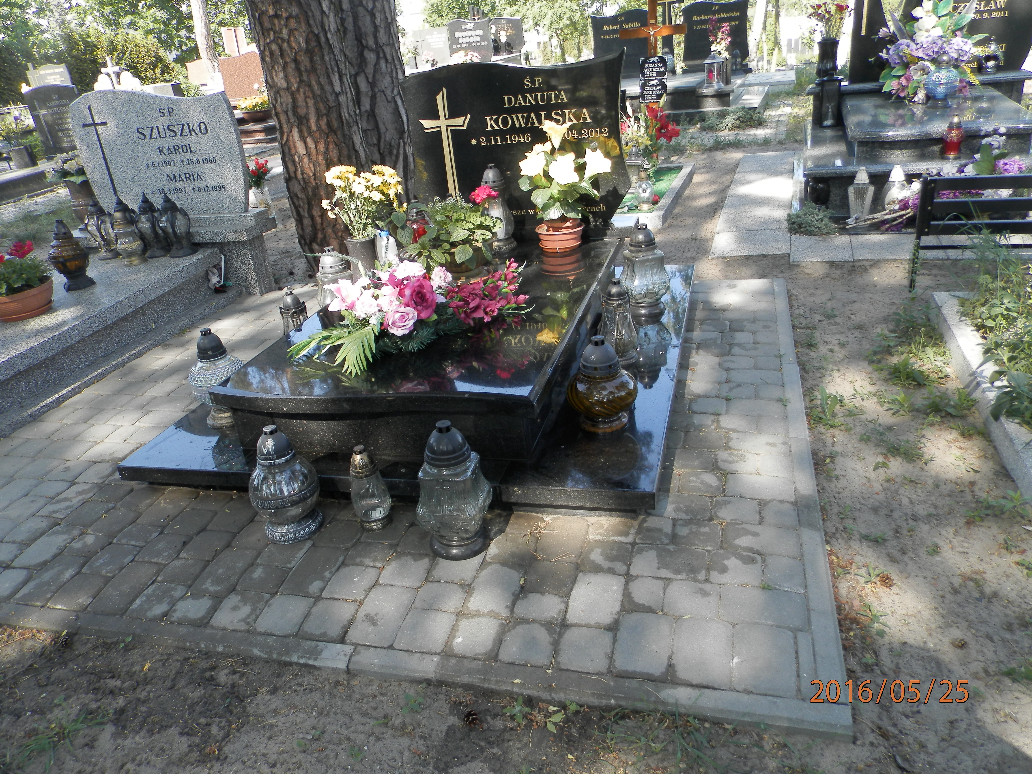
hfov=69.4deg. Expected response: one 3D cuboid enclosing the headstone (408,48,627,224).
[{"bbox_3d":[-0.049,-1.081,3.373,1.120,0.730,0.085,1,26,17],"label":"headstone"}]

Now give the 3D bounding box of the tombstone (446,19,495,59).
[{"bbox_3d":[-0.757,-5.828,12.500,0.800,0.680,0.090,1,26,17],"label":"tombstone"}]

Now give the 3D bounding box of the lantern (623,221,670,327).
[{"bbox_3d":[0.501,-0.440,2.895,0.165,0.375,0.165,-11,25,-7],"label":"lantern"}]

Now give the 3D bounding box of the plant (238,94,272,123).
[{"bbox_3d":[-3.681,-3.962,10.600,0.510,0.380,0.480,1,26,17],"label":"plant"}]

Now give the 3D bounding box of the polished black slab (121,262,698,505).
[{"bbox_3d":[-0.221,-0.207,2.893,1.684,0.333,1.843,1,27,17],"label":"polished black slab"}]

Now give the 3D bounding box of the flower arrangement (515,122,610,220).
[{"bbox_3d":[0.207,-0.908,3.159,0.420,0.430,0.360,1,26,17],"label":"flower arrangement"}]

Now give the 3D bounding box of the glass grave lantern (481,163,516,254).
[{"bbox_3d":[-0.083,-0.806,3.353,0.137,0.380,0.137,-6,25,3],"label":"glass grave lantern"}]

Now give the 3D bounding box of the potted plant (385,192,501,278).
[{"bbox_3d":[-0.285,-0.605,2.967,0.436,0.304,0.339,1,27,17],"label":"potted plant"}]

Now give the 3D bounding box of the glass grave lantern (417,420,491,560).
[{"bbox_3d":[-0.160,0.252,1.897,0.157,0.363,0.157,1,27,17],"label":"glass grave lantern"}]

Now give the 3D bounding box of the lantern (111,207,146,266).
[{"bbox_3d":[-2.250,-0.878,4.313,0.145,0.300,0.145,1,26,17],"label":"lantern"}]

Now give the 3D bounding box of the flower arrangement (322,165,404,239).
[{"bbox_3d":[-0.583,-0.700,2.849,0.333,0.282,0.284,1,27,17],"label":"flower arrangement"}]

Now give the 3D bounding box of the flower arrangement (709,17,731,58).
[{"bbox_3d":[2.095,-3.592,7.669,0.224,0.393,0.206,1,27,17],"label":"flower arrangement"}]

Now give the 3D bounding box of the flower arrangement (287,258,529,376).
[{"bbox_3d":[-0.370,-0.247,2.421,0.830,0.235,0.480,-5,25,6],"label":"flower arrangement"}]

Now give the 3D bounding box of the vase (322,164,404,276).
[{"bbox_3d":[-0.571,-0.615,2.891,0.333,0.484,0.284,1,27,17],"label":"vase"}]

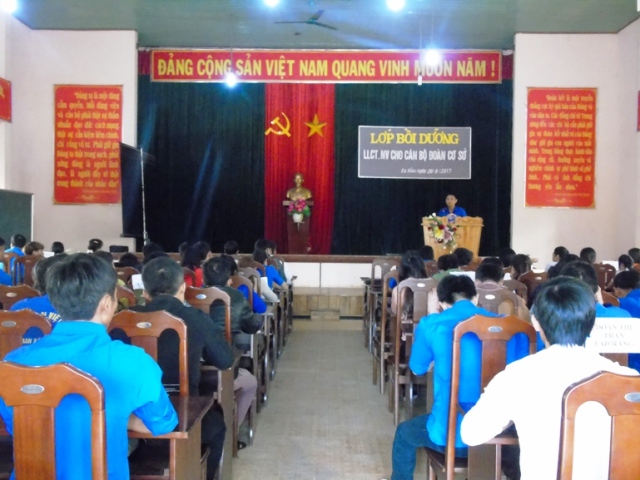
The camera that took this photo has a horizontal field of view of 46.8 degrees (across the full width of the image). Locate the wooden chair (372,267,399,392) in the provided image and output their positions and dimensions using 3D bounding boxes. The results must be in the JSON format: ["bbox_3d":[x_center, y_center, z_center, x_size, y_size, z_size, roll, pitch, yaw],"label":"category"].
[{"bbox_3d":[0.668,0.812,6.700,0.430,1.080,0.500,1,1,1],"label":"wooden chair"}]

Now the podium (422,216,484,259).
[{"bbox_3d":[2.298,0.229,12.753,1.030,1.250,0.600,1,1,1],"label":"podium"}]

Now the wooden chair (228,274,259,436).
[{"bbox_3d":[-0.715,0.810,5.930,0.430,1.080,0.500,1,1,1],"label":"wooden chair"}]

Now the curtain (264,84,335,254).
[{"bbox_3d":[-0.441,-1.537,15.900,1.500,3.700,0.150,1,1,1],"label":"curtain"}]

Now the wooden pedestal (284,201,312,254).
[{"bbox_3d":[-0.413,-0.253,14.200,0.580,1.040,0.480,1,1,1],"label":"wooden pedestal"}]

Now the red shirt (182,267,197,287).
[{"bbox_3d":[-1.280,0.510,6.900,0.430,0.560,0.320,1,0,3],"label":"red shirt"}]

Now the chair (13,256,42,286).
[{"bbox_3d":[-3.394,0.717,8.835,0.420,1.070,0.500,1,1,1],"label":"chair"}]

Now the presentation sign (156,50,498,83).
[{"bbox_3d":[0.137,-3.402,14.500,6.900,0.690,0.050,1,1,1],"label":"presentation sign"}]

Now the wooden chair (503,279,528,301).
[{"bbox_3d":[1.287,0.836,5.560,0.430,1.080,0.500,1,1,1],"label":"wooden chair"}]

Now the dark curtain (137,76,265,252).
[{"bbox_3d":[-2.392,-1.531,14.800,2.560,3.580,0.150,1,1,1],"label":"dark curtain"}]

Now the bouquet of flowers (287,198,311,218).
[{"bbox_3d":[-0.415,-0.622,14.600,0.450,0.410,0.360,1,1,1],"label":"bouquet of flowers"}]

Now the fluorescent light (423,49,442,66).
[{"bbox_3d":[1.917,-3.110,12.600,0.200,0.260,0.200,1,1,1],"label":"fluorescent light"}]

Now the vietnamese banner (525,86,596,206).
[{"bbox_3d":[4.392,-1.670,13.450,1.280,2.180,0.040,1,1,1],"label":"vietnamese banner"}]

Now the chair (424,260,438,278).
[{"bbox_3d":[1.235,0.787,8.650,0.430,1.080,0.500,1,1,1],"label":"chair"}]

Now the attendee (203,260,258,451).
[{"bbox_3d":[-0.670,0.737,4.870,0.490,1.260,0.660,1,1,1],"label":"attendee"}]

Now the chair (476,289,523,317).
[{"bbox_3d":[1.035,0.813,4.757,0.420,1.070,0.500,1,1,1],"label":"chair"}]

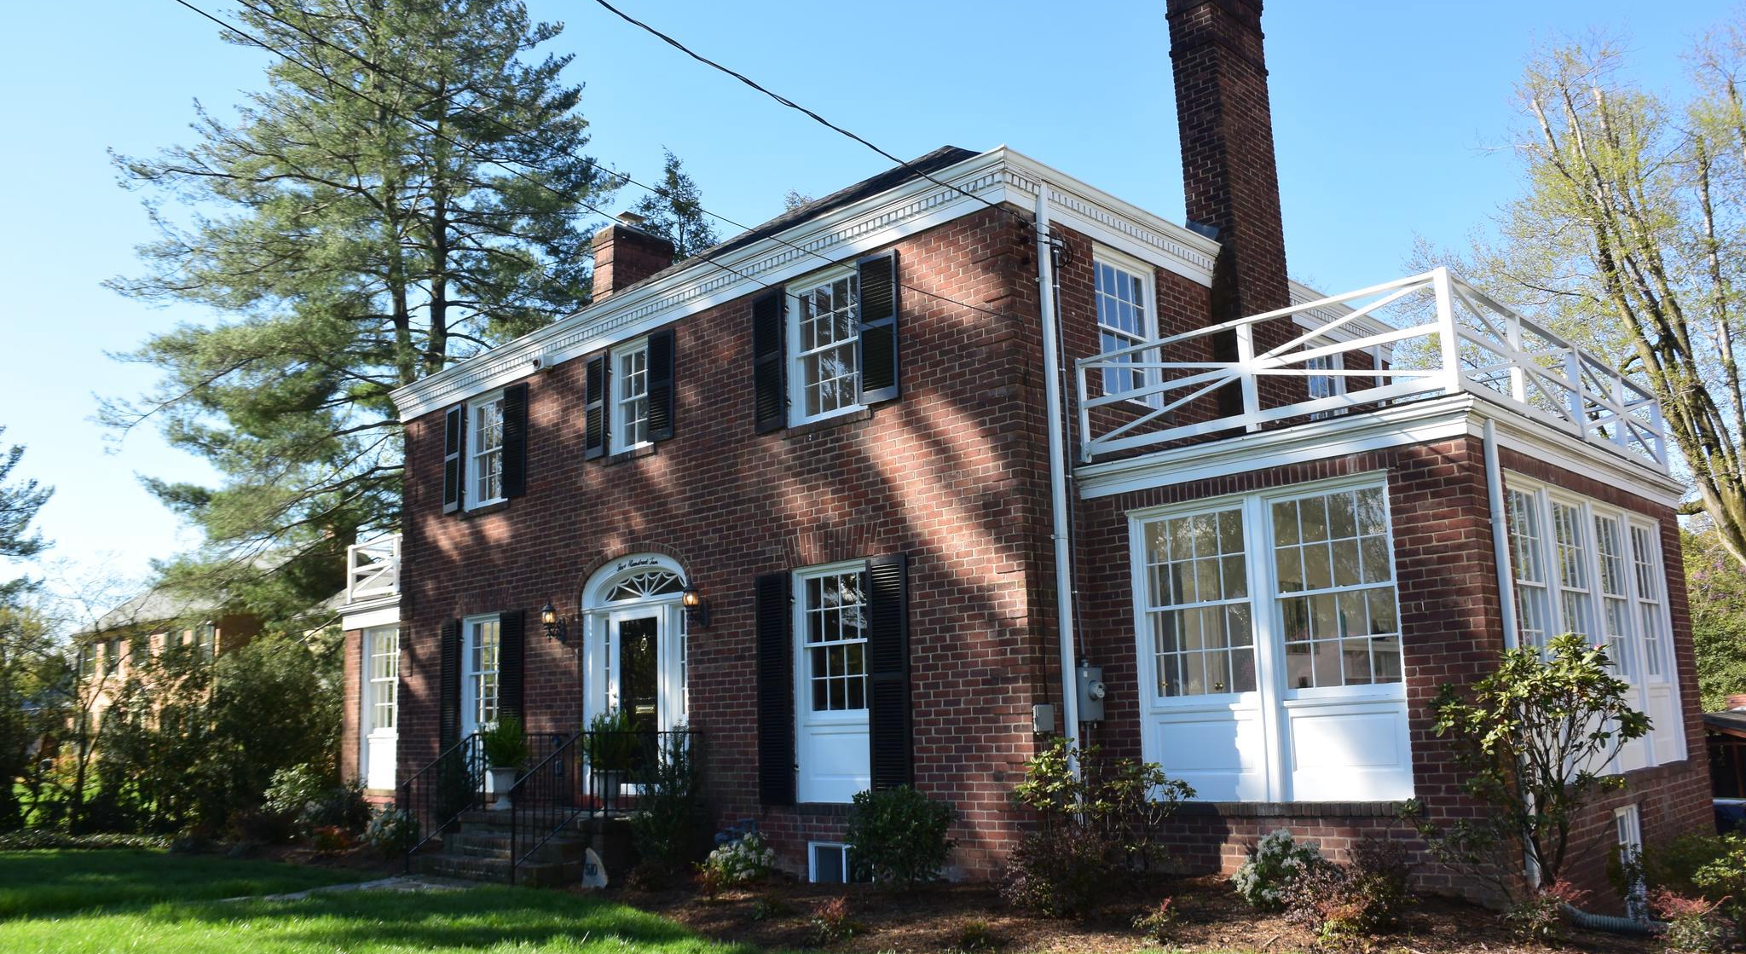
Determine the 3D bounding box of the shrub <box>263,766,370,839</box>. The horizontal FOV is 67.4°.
[{"bbox_3d":[-7.751,4.538,18.258,1.366,0.958,1.229,3,-11,-22],"label":"shrub"}]

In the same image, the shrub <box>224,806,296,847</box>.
[{"bbox_3d":[-8.129,4.627,17.340,0.867,0.515,0.780,3,-11,-24],"label":"shrub"}]

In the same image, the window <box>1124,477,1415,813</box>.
[{"bbox_3d":[2.971,1.286,10.064,2.190,2.359,0.140,-11,-14,43],"label":"window"}]

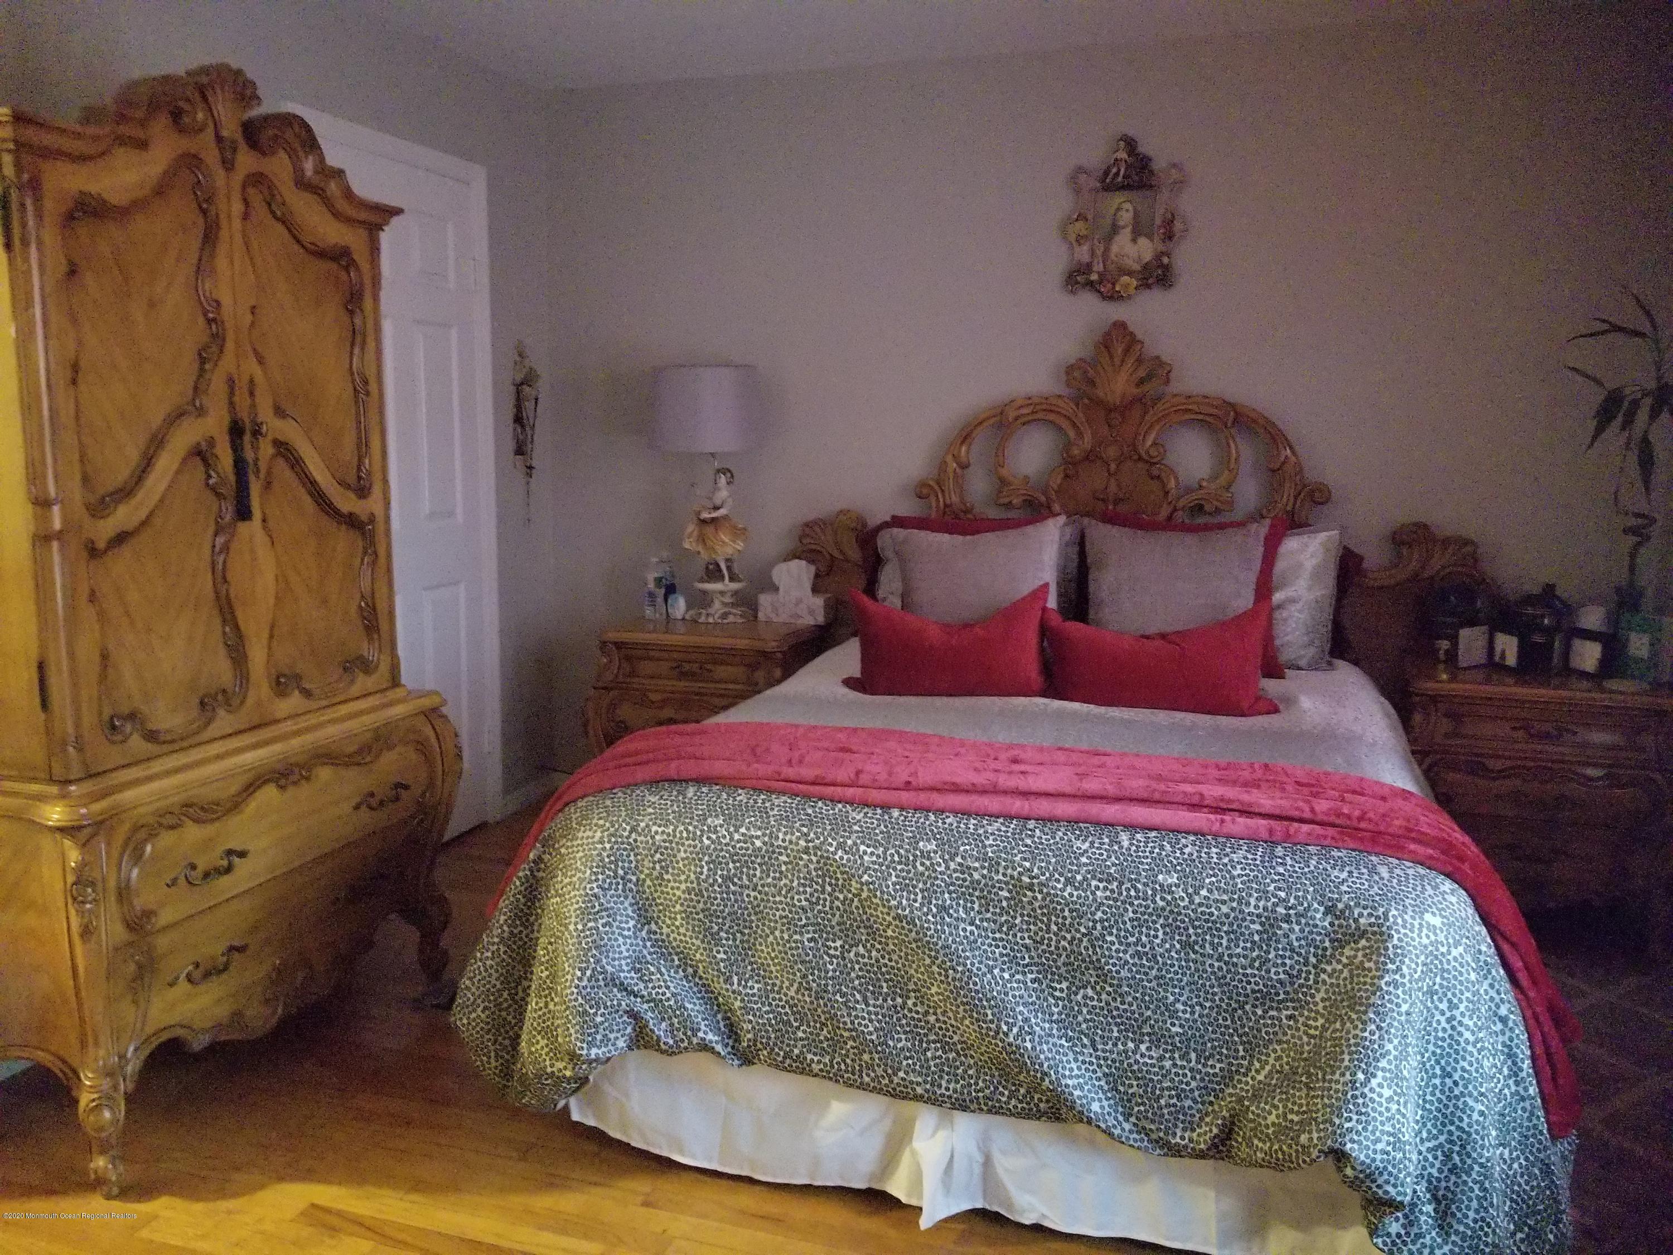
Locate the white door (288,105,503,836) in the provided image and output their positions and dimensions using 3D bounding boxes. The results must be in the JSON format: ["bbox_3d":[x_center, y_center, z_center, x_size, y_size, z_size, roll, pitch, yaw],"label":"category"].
[{"bbox_3d":[-1.260,-0.341,3.685,0.070,2.110,0.890,3,9,17],"label":"white door"}]

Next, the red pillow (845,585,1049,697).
[{"bbox_3d":[0.279,0.030,3.189,0.500,0.285,0.140,2,-12,9],"label":"red pillow"}]

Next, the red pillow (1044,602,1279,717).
[{"bbox_3d":[0.784,0.065,3.031,0.530,0.285,0.140,3,-11,17],"label":"red pillow"}]

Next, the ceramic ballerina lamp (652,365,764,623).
[{"bbox_3d":[-0.403,-0.419,3.992,0.360,0.810,0.360,1,8,0],"label":"ceramic ballerina lamp"}]

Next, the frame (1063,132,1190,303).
[{"bbox_3d":[0.842,-1.203,3.689,0.355,0.480,0.060,3,9,17],"label":"frame"}]

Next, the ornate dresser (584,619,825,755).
[{"bbox_3d":[-0.353,0.353,3.925,0.670,0.695,0.480,3,9,17],"label":"ornate dresser"}]

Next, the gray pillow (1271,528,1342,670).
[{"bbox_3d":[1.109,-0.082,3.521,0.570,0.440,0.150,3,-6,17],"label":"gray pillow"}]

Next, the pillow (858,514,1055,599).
[{"bbox_3d":[0.377,-0.093,3.426,0.490,0.450,0.150,3,-9,17],"label":"pillow"}]

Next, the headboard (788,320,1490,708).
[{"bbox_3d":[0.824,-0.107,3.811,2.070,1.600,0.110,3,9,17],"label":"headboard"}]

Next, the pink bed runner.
[{"bbox_3d":[0.330,0.490,2.315,1.800,0.470,0.580,3,9,17],"label":"pink bed runner"}]

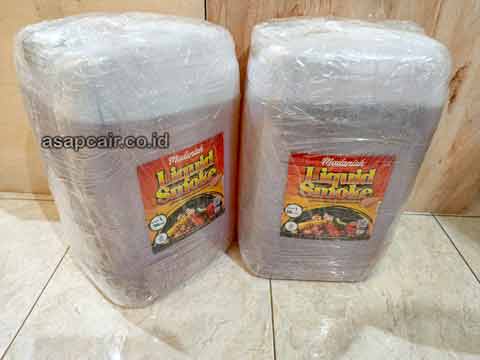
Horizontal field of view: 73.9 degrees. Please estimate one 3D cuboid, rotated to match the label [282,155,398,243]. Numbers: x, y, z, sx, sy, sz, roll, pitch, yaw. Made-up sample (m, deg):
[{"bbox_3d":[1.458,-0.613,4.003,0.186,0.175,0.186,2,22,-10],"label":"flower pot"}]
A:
[{"bbox_3d":[0.139,0.030,0.474,0.144,0.155,0.008,2,34,1],"label":"label"}]

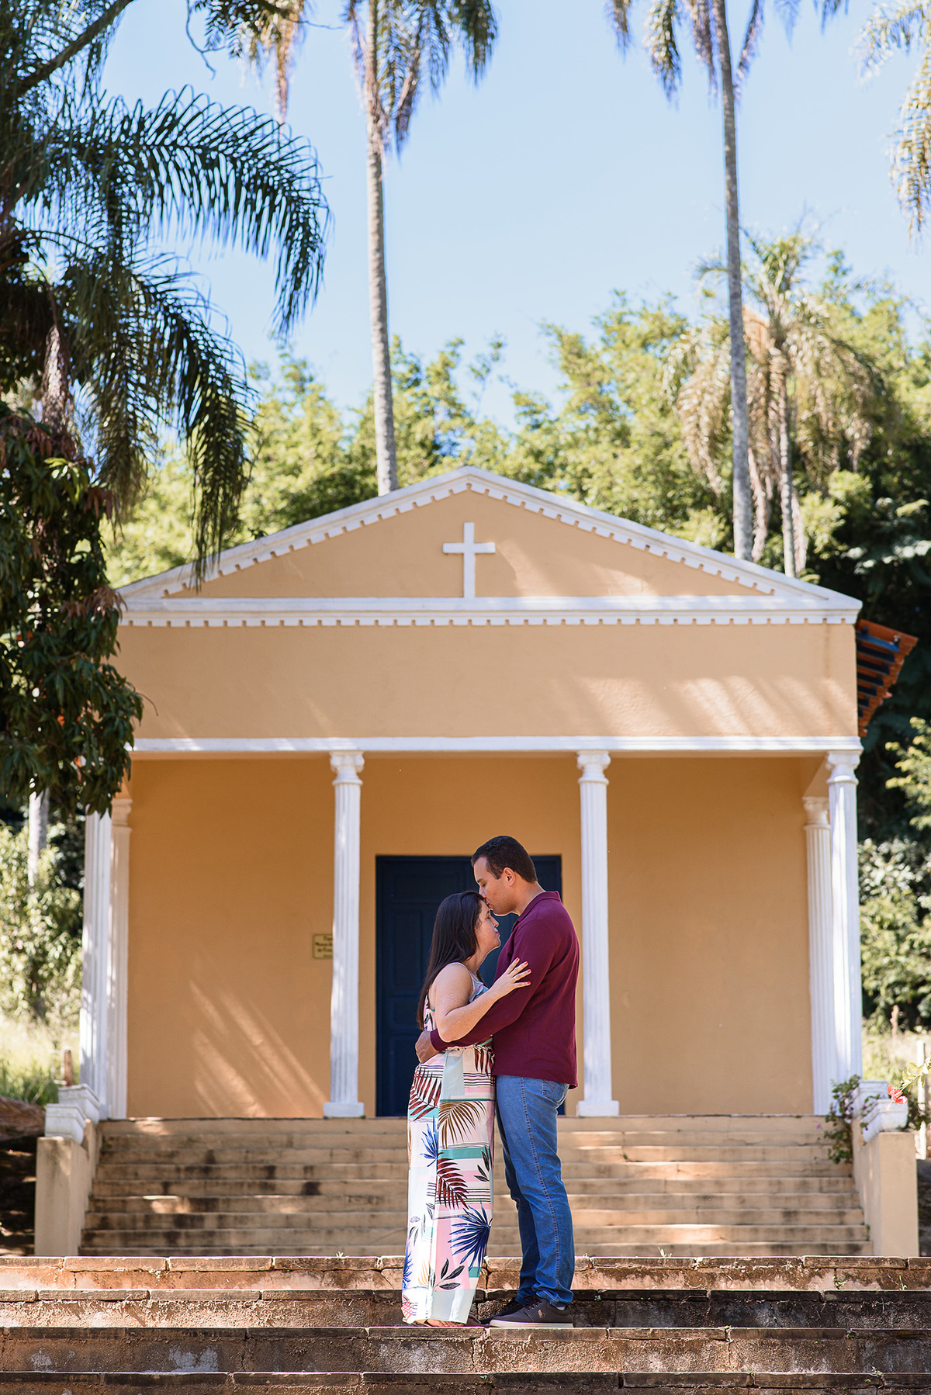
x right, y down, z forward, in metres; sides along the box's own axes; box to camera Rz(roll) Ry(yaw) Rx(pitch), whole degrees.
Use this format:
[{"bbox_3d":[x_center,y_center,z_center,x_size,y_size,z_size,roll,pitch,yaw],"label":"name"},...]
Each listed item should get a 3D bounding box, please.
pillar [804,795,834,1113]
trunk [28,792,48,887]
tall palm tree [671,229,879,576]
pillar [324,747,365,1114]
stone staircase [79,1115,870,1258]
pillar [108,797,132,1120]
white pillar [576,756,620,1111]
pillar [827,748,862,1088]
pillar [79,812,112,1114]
[{"bbox_3d":[3.497,2.623,32.236,0.372,3.380,0.372,0,-13,0],"label":"pillar"},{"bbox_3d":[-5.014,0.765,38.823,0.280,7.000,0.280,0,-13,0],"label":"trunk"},{"bbox_3d":[5.145,-0.495,53.482,3.400,15.000,3.400,0,-13,0],"label":"tall palm tree"},{"bbox_3d":[-1.099,2.184,30.285,0.380,3.380,0.380,0,-13,0],"label":"pillar"},{"bbox_3d":[0.075,4.328,28.302,6.700,1.700,2.500,0,-13,0],"label":"stone staircase"},{"bbox_3d":[-3.428,2.639,32.232,0.372,3.380,0.372,0,-13,0],"label":"pillar"},{"bbox_3d":[1.204,2.178,30.286,0.380,3.380,0.380,0,-13,0],"label":"white pillar"},{"bbox_3d":[3.505,2.173,30.288,0.380,3.380,0.380,0,-13,0],"label":"pillar"},{"bbox_3d":[-3.402,2.189,30.284,0.380,3.380,0.380,0,-13,0],"label":"pillar"}]

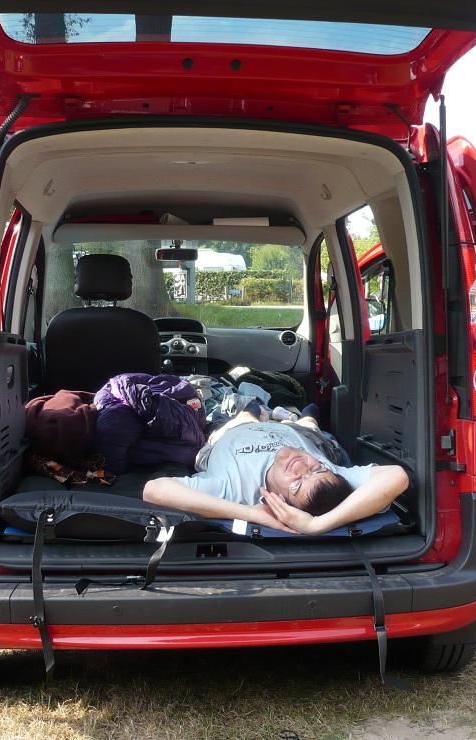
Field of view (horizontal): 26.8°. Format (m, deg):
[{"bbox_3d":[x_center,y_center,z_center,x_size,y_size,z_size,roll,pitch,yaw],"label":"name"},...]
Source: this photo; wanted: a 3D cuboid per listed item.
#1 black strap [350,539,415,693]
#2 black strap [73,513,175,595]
[{"bbox_3d":[0.402,0.685,2.766,0.180,0.420,0.150,0,5,-6],"label":"black strap"},{"bbox_3d":[-0.306,0.498,2.705,0.270,0.195,0.120,0,5,-6],"label":"black strap"}]

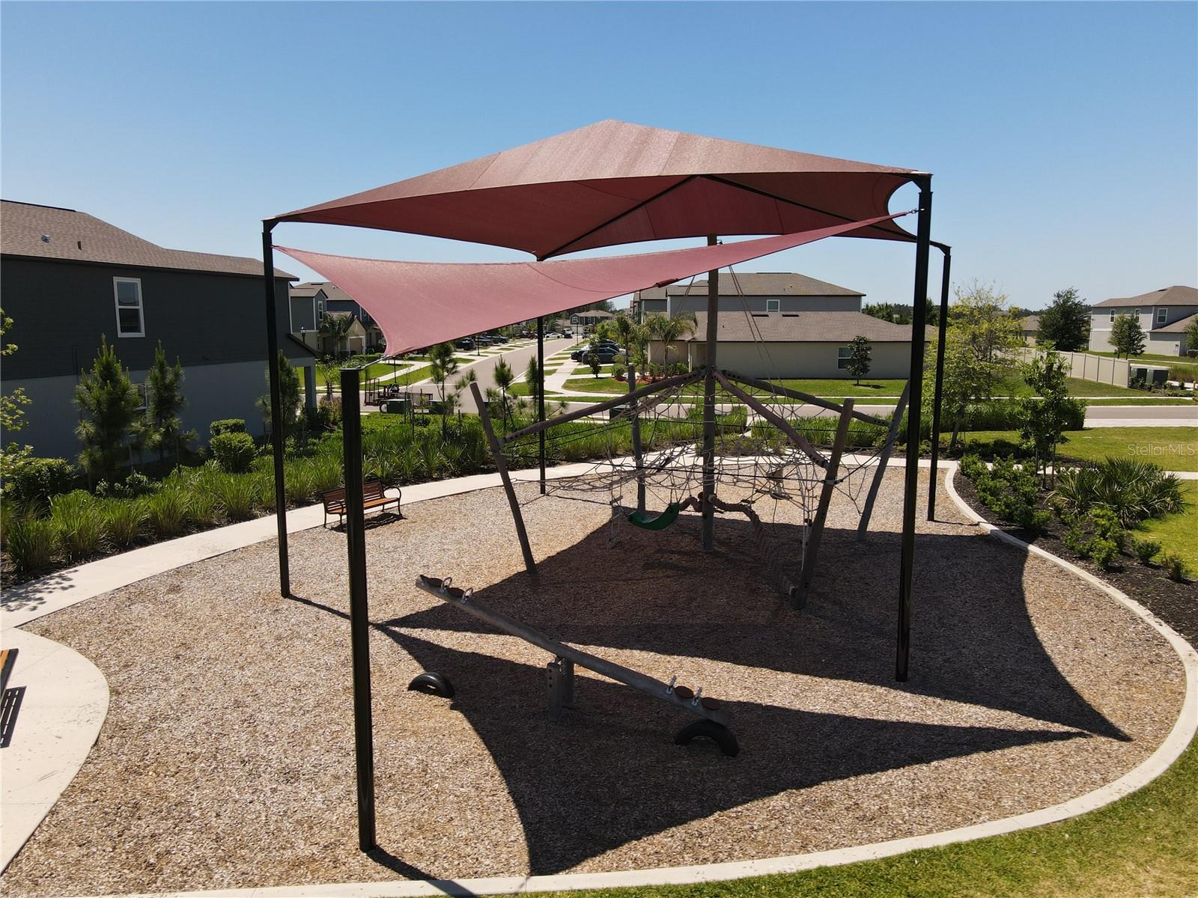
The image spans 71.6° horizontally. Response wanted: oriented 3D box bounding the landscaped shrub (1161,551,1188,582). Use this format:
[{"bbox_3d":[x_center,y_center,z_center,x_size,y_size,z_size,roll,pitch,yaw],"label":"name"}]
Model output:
[{"bbox_3d":[9.998,2.014,14.380,0.440,0.540,0.440,6,11,35],"label":"landscaped shrub"}]

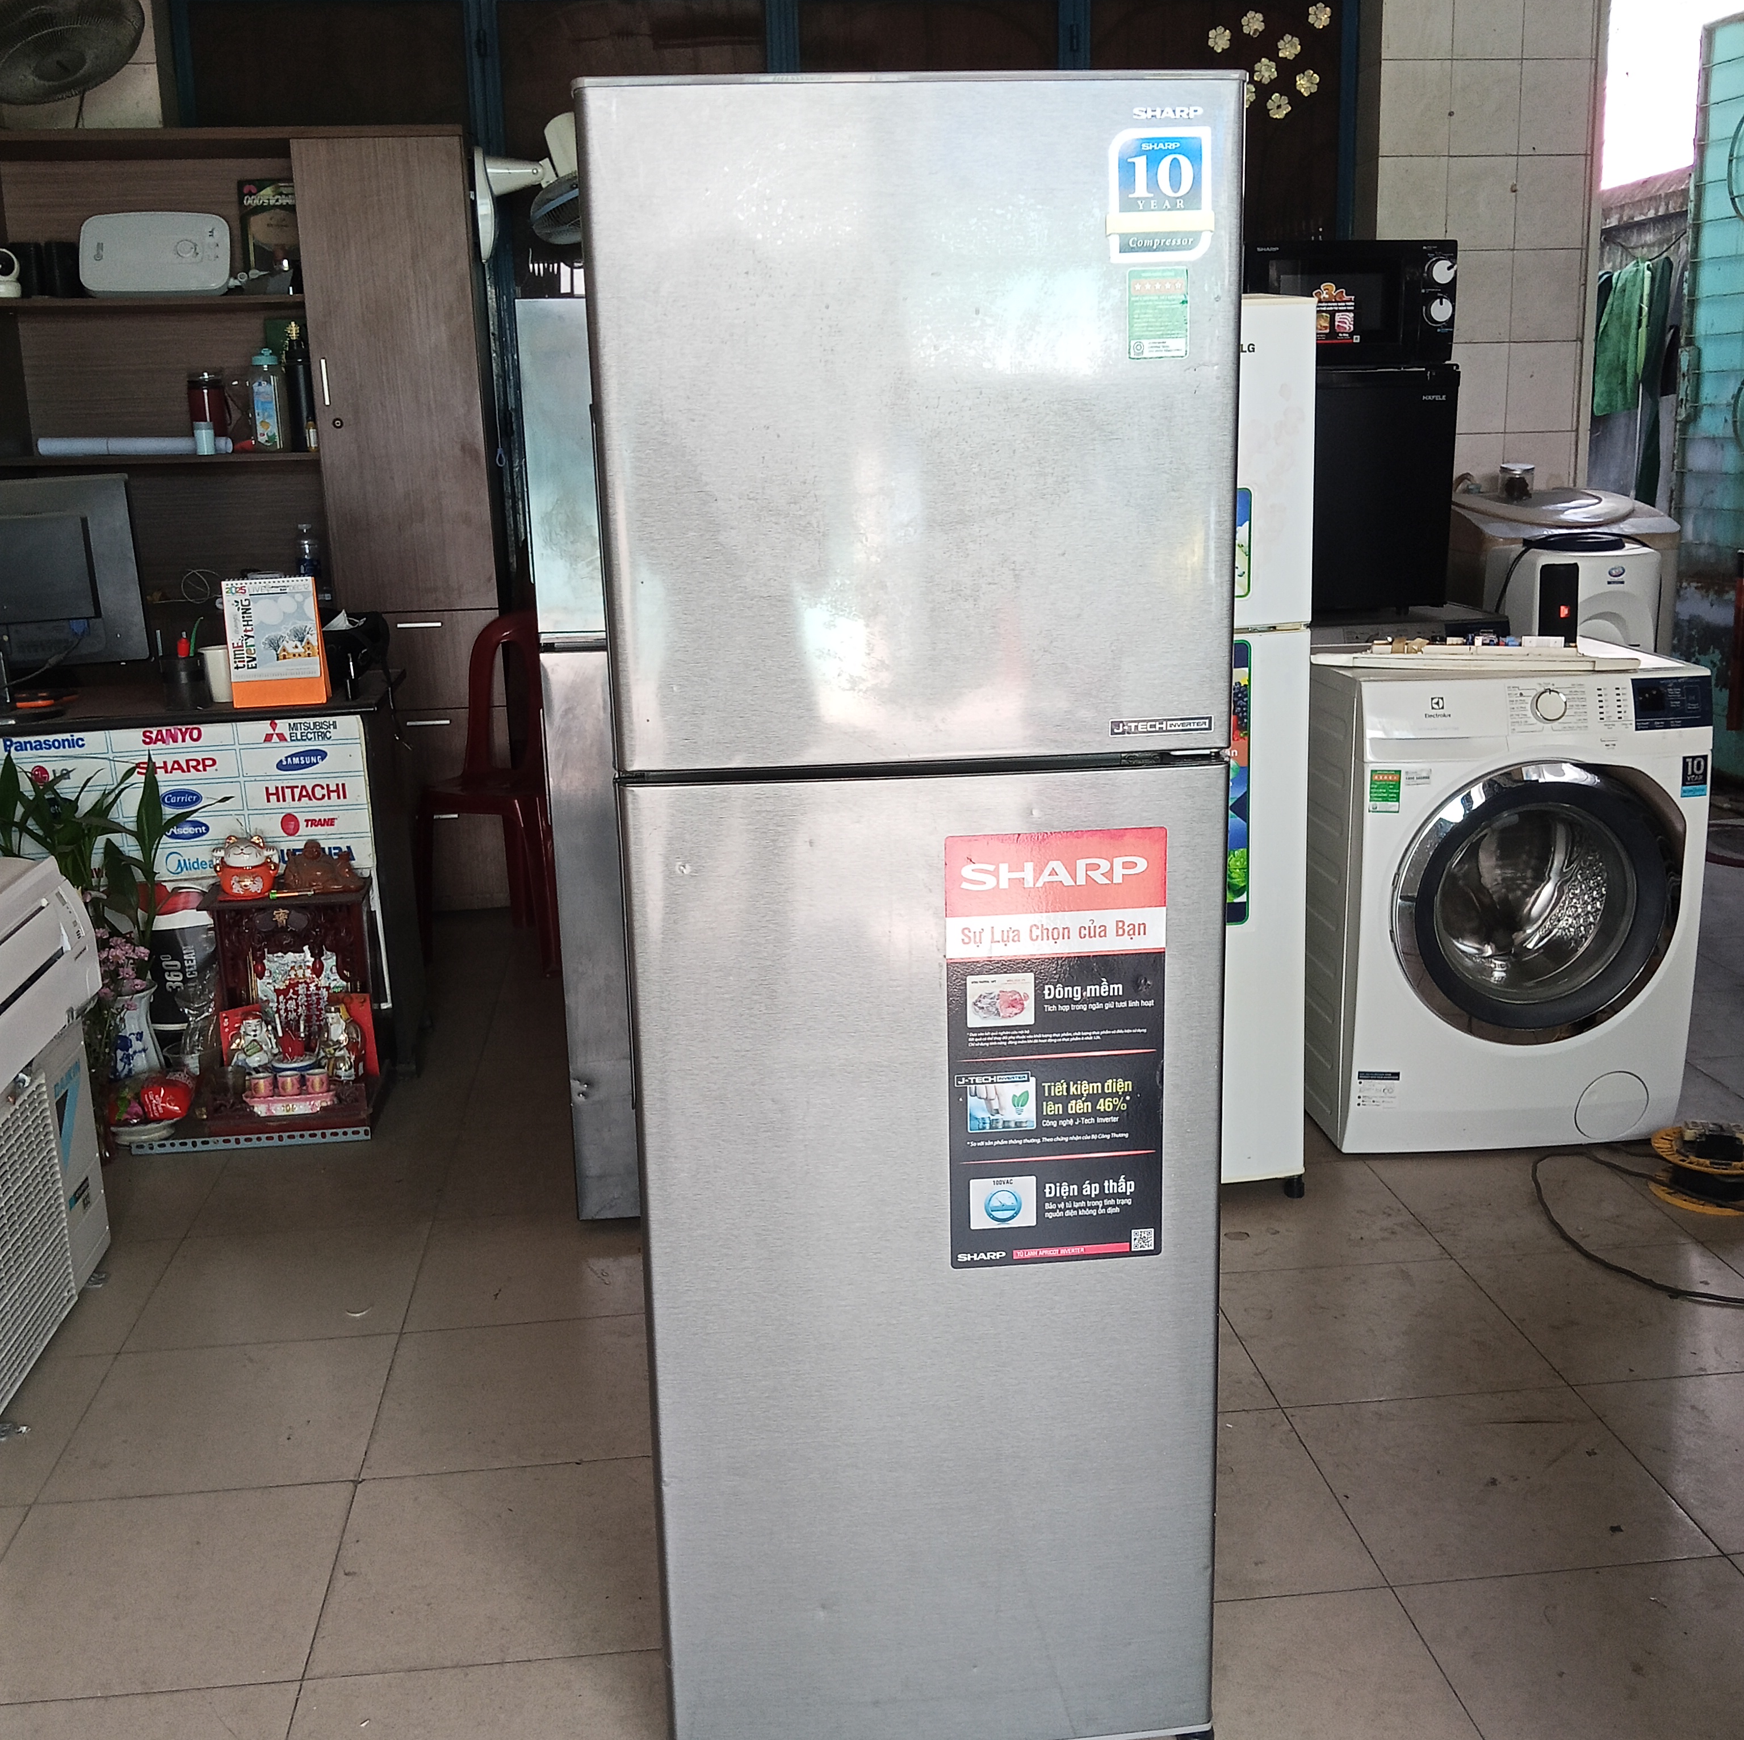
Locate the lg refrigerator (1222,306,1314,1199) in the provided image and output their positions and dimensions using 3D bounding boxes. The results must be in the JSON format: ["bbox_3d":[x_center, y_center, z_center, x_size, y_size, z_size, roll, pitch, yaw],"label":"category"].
[{"bbox_3d":[0.405,-0.211,3.208,0.550,1.480,0.600,-3,14,-7],"label":"lg refrigerator"}]

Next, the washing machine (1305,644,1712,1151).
[{"bbox_3d":[1.155,0.031,3.510,0.610,0.860,0.600,-2,14,-3],"label":"washing machine"}]

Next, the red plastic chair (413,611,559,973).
[{"bbox_3d":[-0.939,-0.212,4.778,0.410,0.840,0.480,2,14,13],"label":"red plastic chair"}]

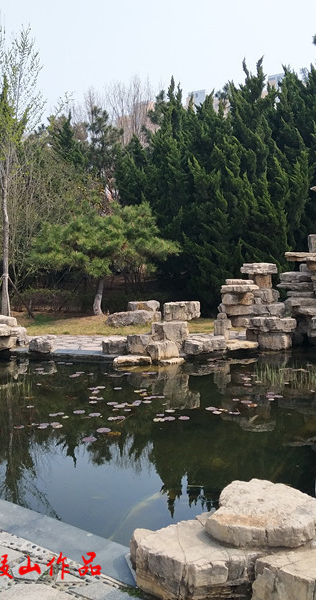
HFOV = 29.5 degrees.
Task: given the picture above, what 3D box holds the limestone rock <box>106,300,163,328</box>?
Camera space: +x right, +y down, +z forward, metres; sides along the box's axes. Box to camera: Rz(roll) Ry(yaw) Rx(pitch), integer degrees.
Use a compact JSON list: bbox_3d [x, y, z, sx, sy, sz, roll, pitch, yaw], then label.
[{"bbox_3d":[-0.587,0.316,14.573,1.300,0.570,0.850,-1,5,0],"label":"limestone rock"}]

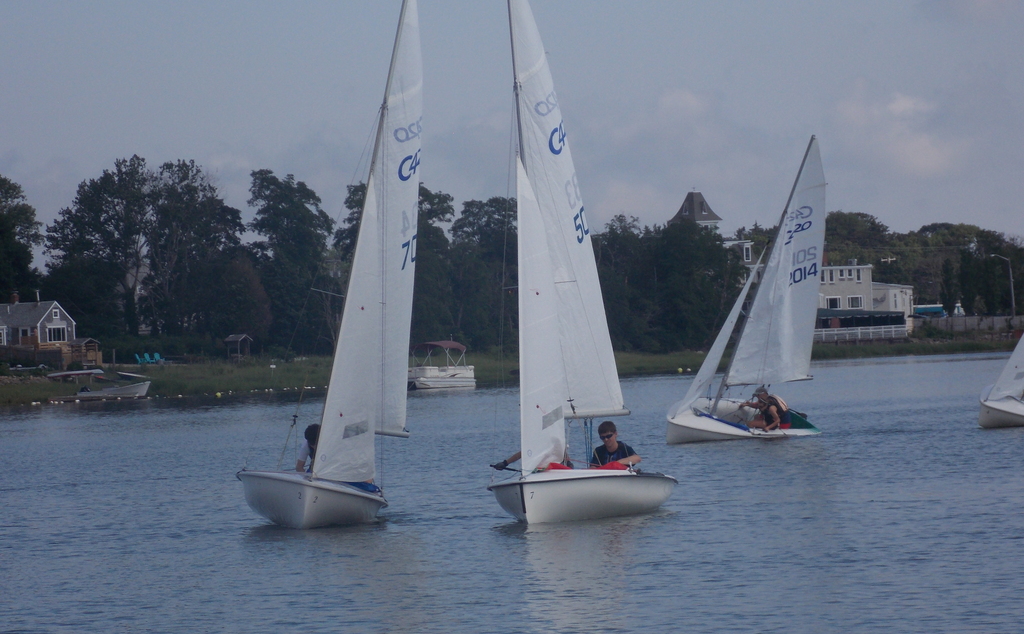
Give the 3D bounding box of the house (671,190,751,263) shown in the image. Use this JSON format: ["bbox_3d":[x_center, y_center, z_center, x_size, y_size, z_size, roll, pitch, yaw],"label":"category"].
[{"bbox_3d":[24.448,-7.425,600.000,12.000,15.500,12.000,-2,-1,-45],"label":"house"}]

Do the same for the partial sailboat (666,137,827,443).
[{"bbox_3d":[5.080,-0.536,95.489,1.660,6.400,4.250,28,18,35],"label":"partial sailboat"}]

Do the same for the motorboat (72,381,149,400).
[{"bbox_3d":[-28.707,5.115,358.000,5.600,1.350,2.000,-2,0,2],"label":"motorboat"}]

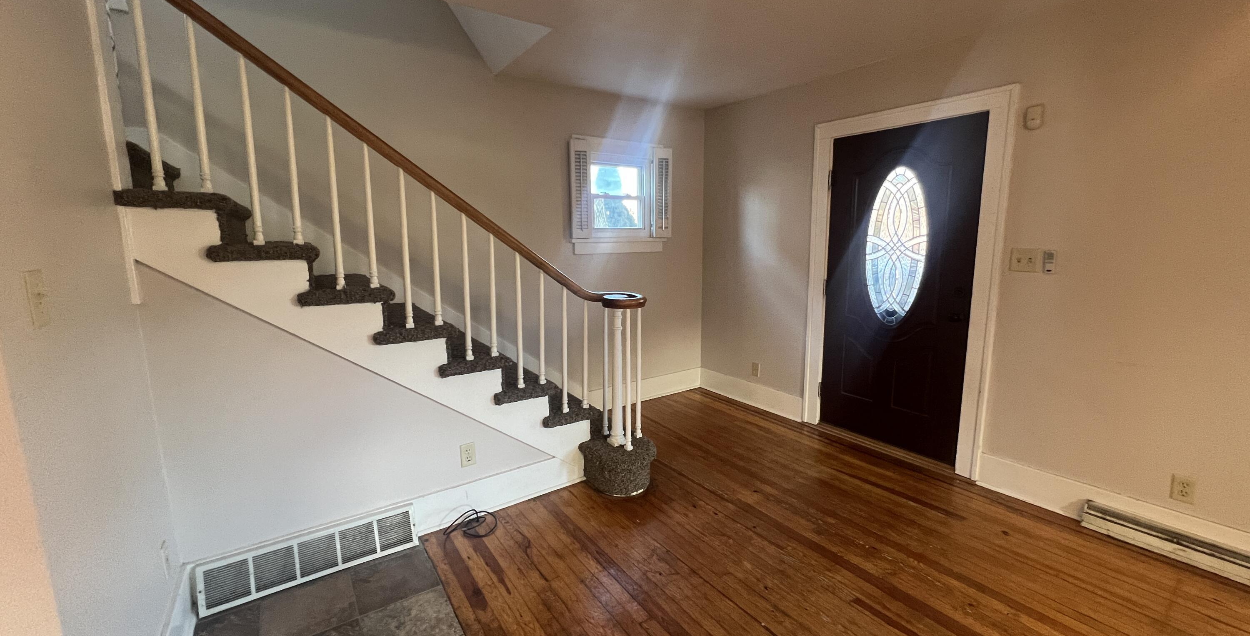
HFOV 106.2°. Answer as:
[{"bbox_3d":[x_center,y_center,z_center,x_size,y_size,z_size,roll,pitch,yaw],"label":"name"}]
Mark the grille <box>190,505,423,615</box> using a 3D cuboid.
[{"bbox_3d":[-1.323,1.008,2.023,0.787,0.202,0.056,-7,11,-35],"label":"grille"}]

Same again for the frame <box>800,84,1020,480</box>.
[{"bbox_3d":[1.769,-0.203,3.115,0.125,2.217,1.161,-7,11,-35],"label":"frame"}]

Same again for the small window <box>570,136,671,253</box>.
[{"bbox_3d":[0.012,-0.979,3.833,0.959,0.883,0.111,-7,11,-35],"label":"small window"}]

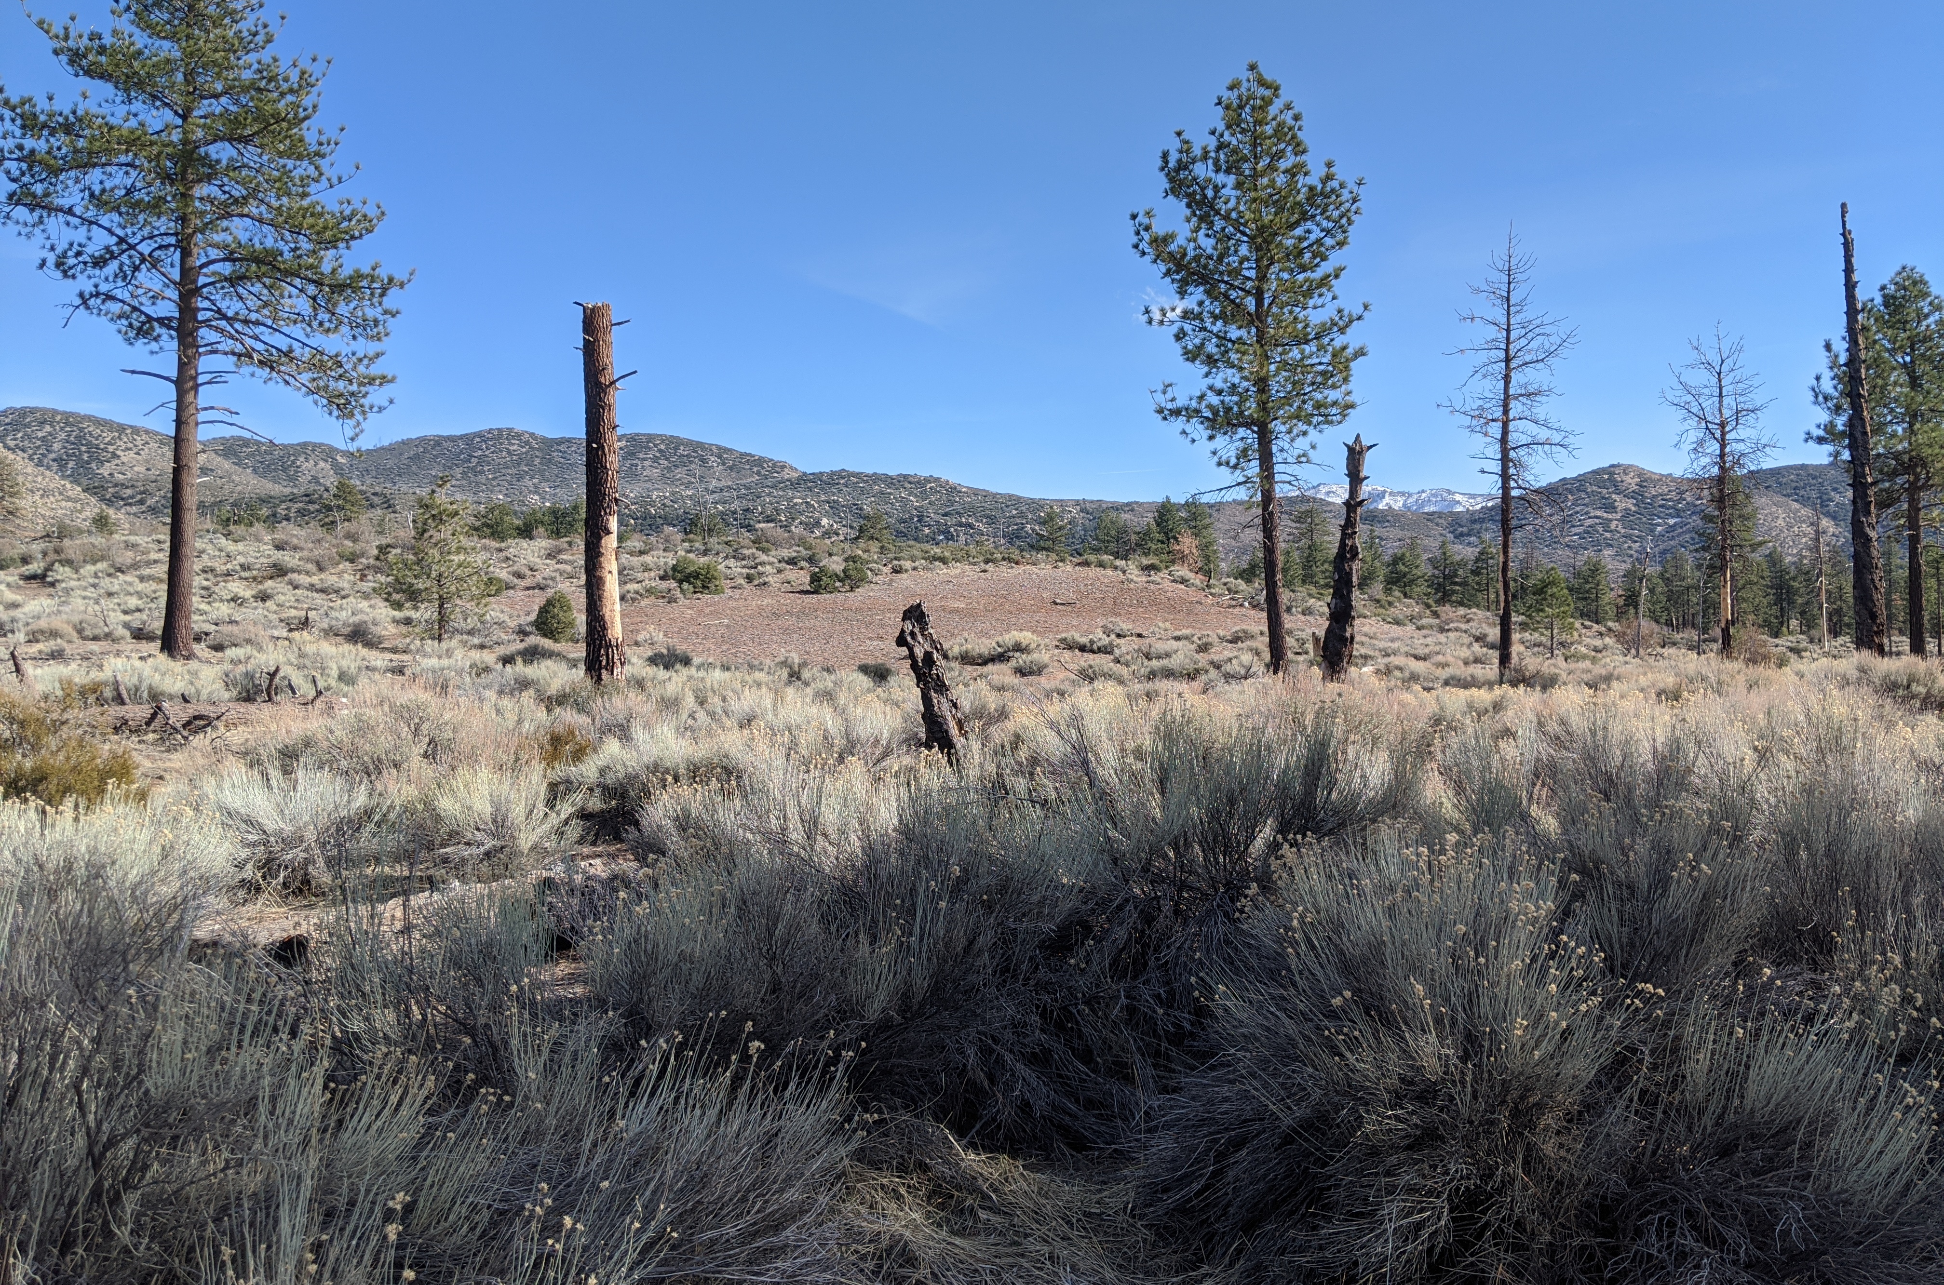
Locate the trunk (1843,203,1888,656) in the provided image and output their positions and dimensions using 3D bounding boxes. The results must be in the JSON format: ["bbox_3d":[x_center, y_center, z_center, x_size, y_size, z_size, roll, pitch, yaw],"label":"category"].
[{"bbox_3d":[22.299,-5.284,38.174,0.913,11.605,0.868,-2,-2,0],"label":"trunk"}]

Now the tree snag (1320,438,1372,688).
[{"bbox_3d":[7.642,-1.687,31.077,0.776,5.158,0.737,4,-2,0],"label":"tree snag"}]

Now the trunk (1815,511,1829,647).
[{"bbox_3d":[34.824,-2.522,62.086,0.404,5.735,0.404,-2,-2,0],"label":"trunk"}]

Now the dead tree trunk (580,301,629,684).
[{"bbox_3d":[-6.366,-2.536,26.101,0.781,6.718,0.742,-2,-2,0],"label":"dead tree trunk"}]

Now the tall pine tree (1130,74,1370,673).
[{"bbox_3d":[6.185,-5.961,33.203,5.057,13.548,4.804,0,-2,0],"label":"tall pine tree"}]

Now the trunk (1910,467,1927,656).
[{"bbox_3d":[26.237,-2.197,42.080,0.484,5.364,0.484,0,-2,0],"label":"trunk"}]

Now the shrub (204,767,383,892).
[{"bbox_3d":[-5.015,1.375,11.213,1.312,0.896,1.247,0,-2,0],"label":"shrub"}]

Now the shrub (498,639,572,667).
[{"bbox_3d":[-8.945,0.233,31.009,1.521,0.621,1.369,0,-2,0],"label":"shrub"}]

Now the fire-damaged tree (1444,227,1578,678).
[{"bbox_3d":[11.804,-4.090,33.151,2.909,10.069,2.763,0,-2,0],"label":"fire-damaged tree"}]

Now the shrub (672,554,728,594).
[{"bbox_3d":[-10.461,-2.616,58.024,2.149,1.572,1.934,0,-2,0],"label":"shrub"}]

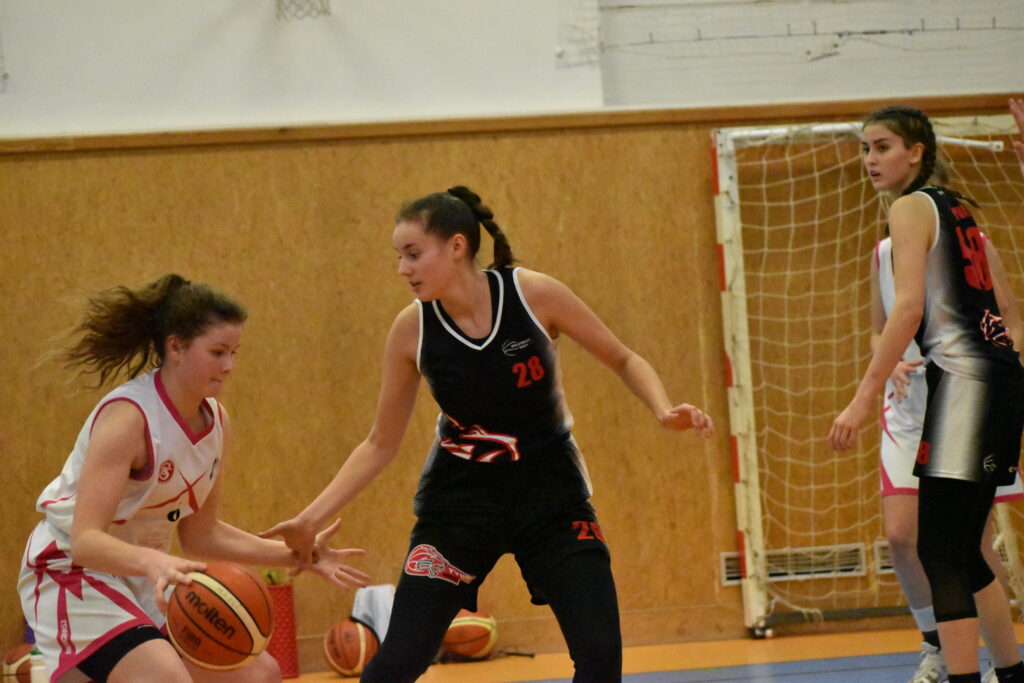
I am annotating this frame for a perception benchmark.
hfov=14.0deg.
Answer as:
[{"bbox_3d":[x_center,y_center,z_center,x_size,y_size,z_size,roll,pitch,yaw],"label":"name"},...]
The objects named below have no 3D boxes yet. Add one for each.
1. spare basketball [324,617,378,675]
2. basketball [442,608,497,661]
[{"bbox_3d":[-0.645,1.245,17.000,0.236,0.236,0.236,-4,-1,0],"label":"spare basketball"},{"bbox_3d":[-0.180,1.257,18.000,0.230,0.230,0.230,-4,-1,0],"label":"basketball"}]

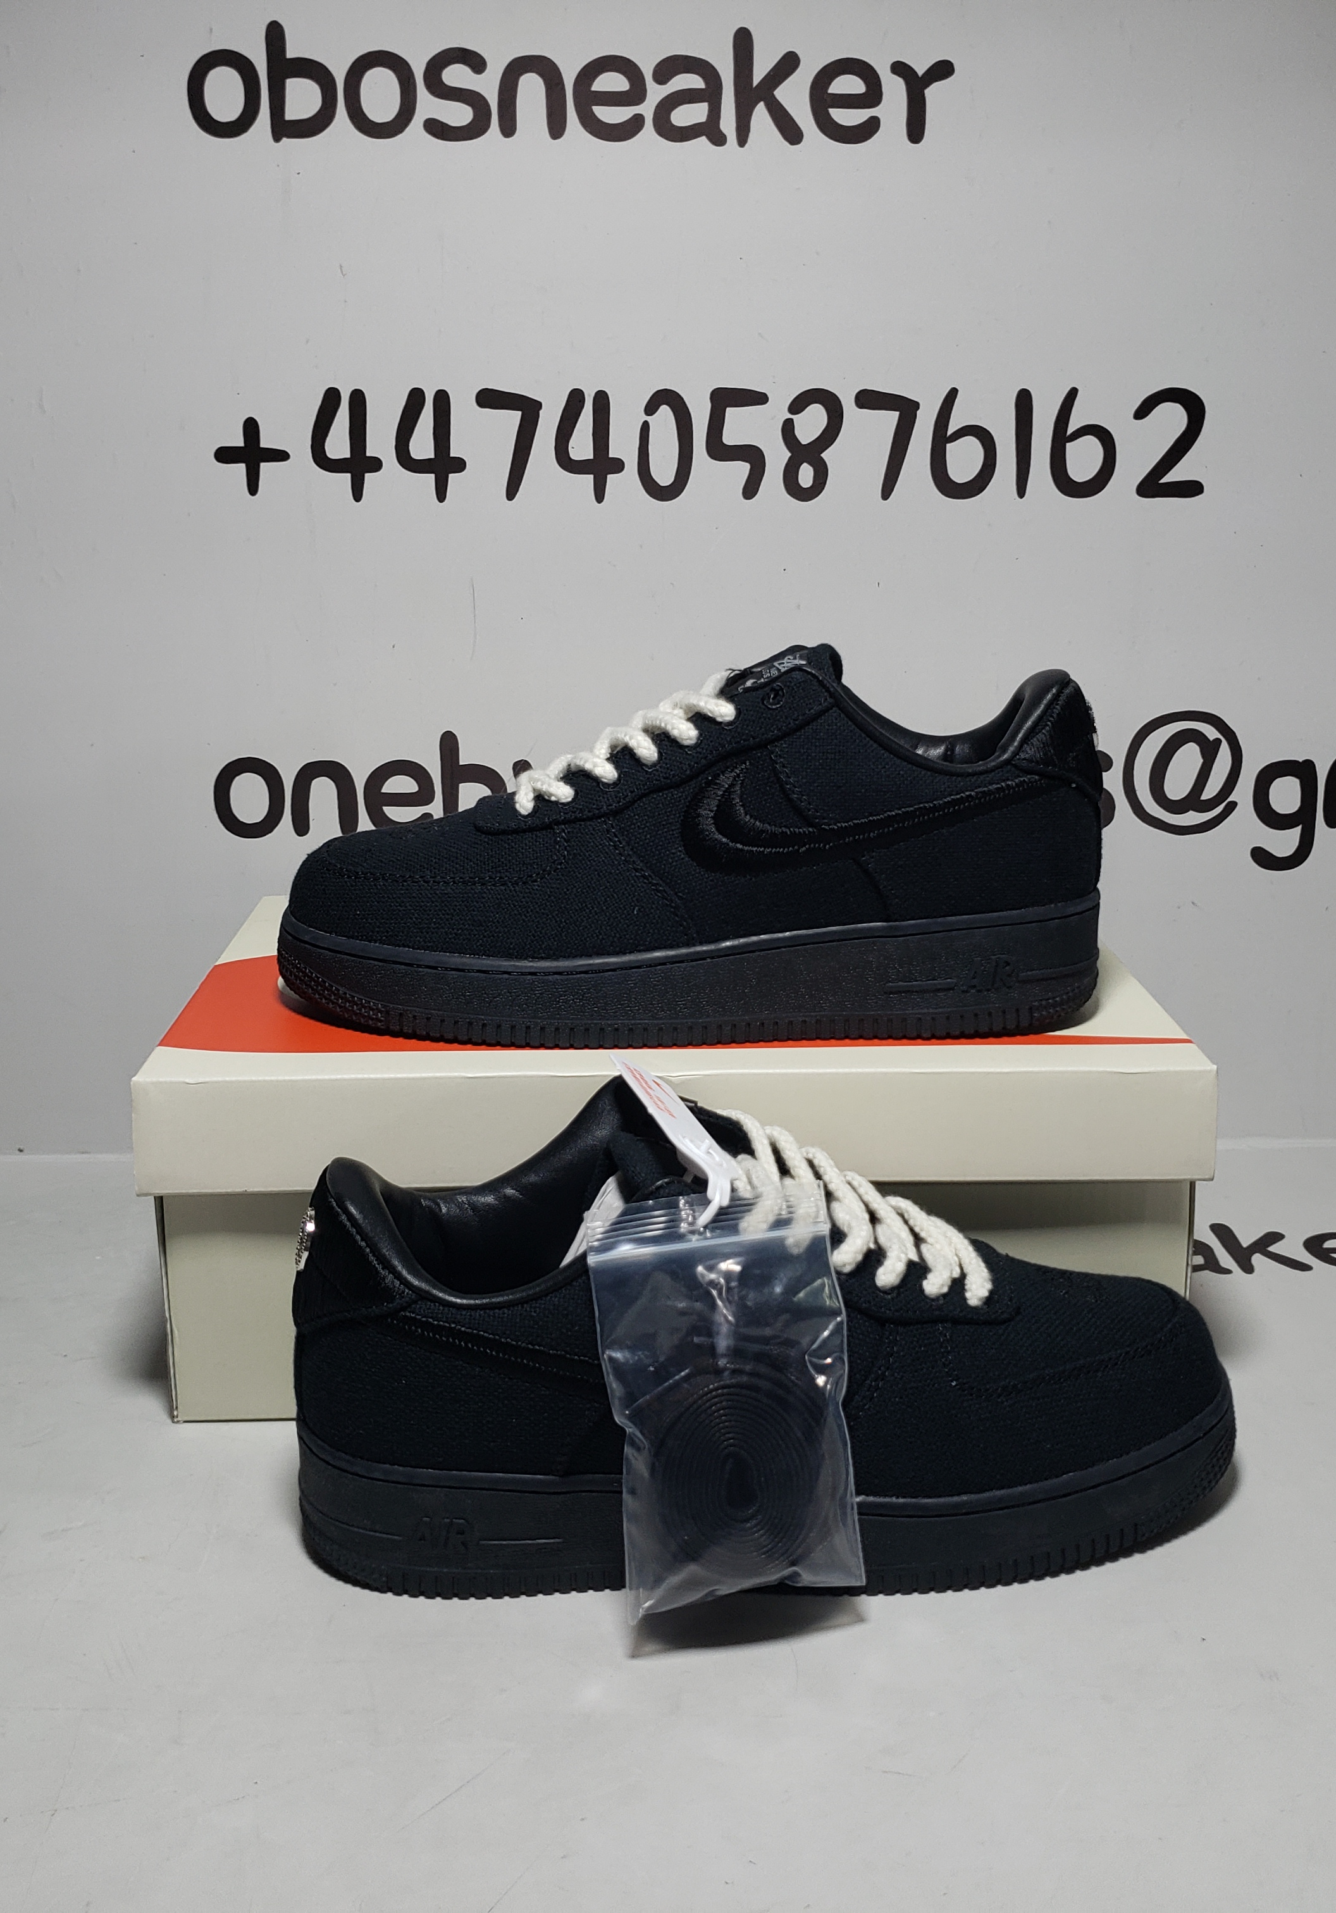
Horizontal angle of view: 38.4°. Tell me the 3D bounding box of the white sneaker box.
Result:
[{"bbox_3d":[0.001,0.065,0.739,0.347,0.122,0.236,-1,16,-2],"label":"white sneaker box"}]

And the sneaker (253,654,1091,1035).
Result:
[{"bbox_3d":[0.008,-0.046,0.672,0.295,0.128,0.113,0,16,-1],"label":"sneaker"}]

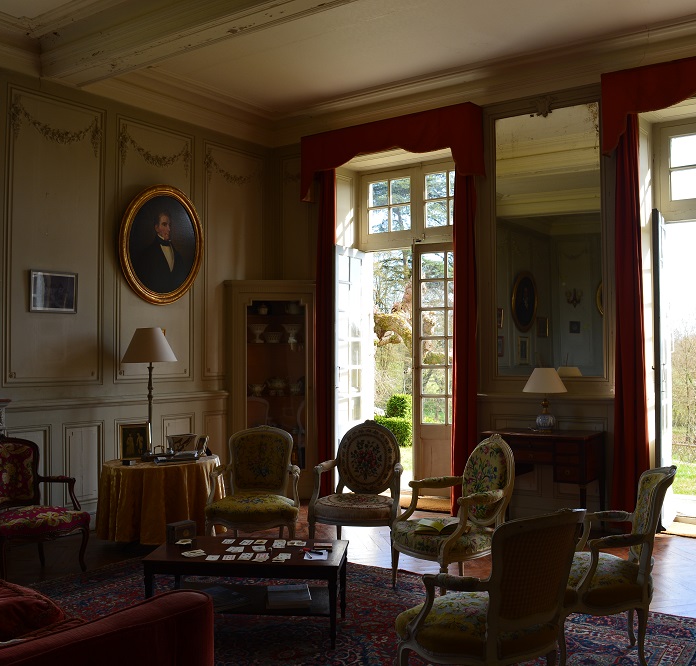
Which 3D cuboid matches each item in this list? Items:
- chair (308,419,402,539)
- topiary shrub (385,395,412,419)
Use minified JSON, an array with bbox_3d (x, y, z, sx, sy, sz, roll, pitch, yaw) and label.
[{"bbox_3d":[0.094,1.091,5.264,0.616,0.906,0.594,0,-1,11],"label":"chair"},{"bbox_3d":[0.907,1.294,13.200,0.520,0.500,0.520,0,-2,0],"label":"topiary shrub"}]

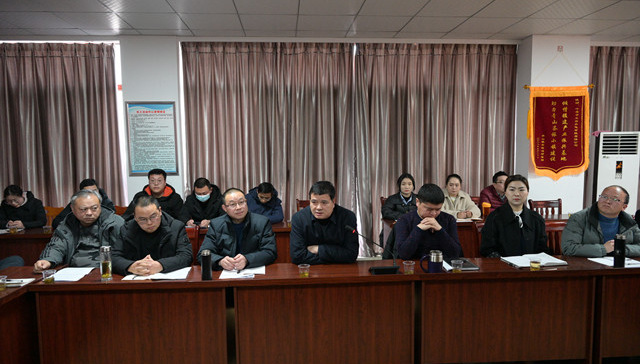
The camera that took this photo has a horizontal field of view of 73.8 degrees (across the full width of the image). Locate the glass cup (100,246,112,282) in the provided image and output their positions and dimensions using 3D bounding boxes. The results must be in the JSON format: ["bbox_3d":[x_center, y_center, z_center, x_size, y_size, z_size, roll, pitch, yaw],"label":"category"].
[{"bbox_3d":[-1.350,0.512,2.692,0.070,0.210,0.070,-1,5,-4],"label":"glass cup"}]

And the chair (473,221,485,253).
[{"bbox_3d":[1.506,0.793,3.303,0.460,0.920,0.500,-1,5,-4],"label":"chair"}]

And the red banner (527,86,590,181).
[{"bbox_3d":[2.938,-0.590,5.282,0.820,1.160,0.050,-1,5,-4],"label":"red banner"}]

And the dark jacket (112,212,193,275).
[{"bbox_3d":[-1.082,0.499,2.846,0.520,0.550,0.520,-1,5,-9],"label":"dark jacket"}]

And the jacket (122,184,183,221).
[{"bbox_3d":[-1.866,0.372,4.845,0.620,0.700,0.480,-1,5,-11],"label":"jacket"}]

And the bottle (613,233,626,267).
[{"bbox_3d":[1.988,0.450,2.826,0.072,0.220,0.072,-1,5,-5],"label":"bottle"}]

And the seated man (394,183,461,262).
[{"bbox_3d":[0.774,0.652,3.266,0.510,1.280,0.740,-1,5,-8],"label":"seated man"}]

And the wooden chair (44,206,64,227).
[{"bbox_3d":[-2.770,0.742,4.376,0.450,0.920,0.500,-1,5,-4],"label":"wooden chair"}]

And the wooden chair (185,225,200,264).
[{"bbox_3d":[-1.180,0.847,3.335,0.430,0.920,0.500,-1,5,-5],"label":"wooden chair"}]

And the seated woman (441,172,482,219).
[{"bbox_3d":[1.637,0.532,5.097,0.490,1.260,0.700,-1,5,-3],"label":"seated woman"}]

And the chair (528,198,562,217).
[{"bbox_3d":[2.657,0.685,4.821,0.420,0.920,0.500,-1,5,-5],"label":"chair"}]

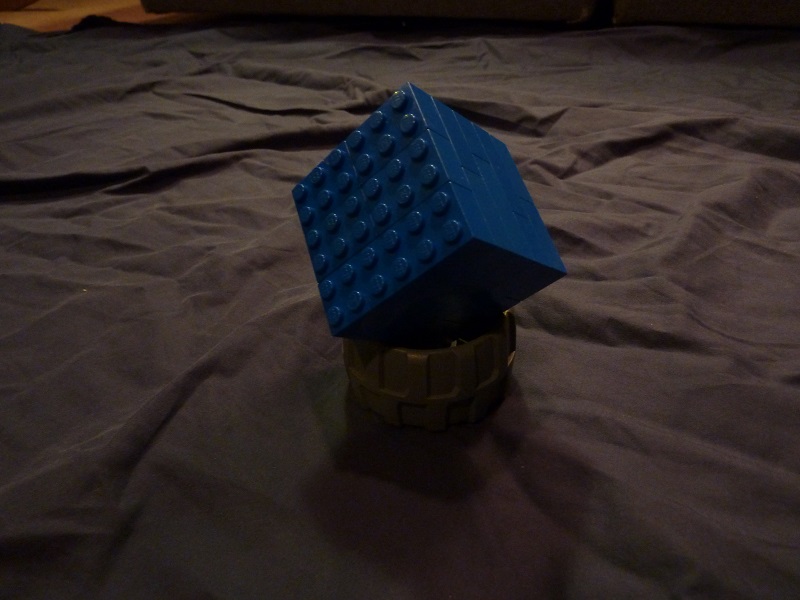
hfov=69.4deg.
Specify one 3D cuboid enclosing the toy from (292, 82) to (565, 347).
[{"bbox_3d":[0.007,-0.020,0.167,0.050,0.048,0.048,11,53,-49],"label":"toy"}]

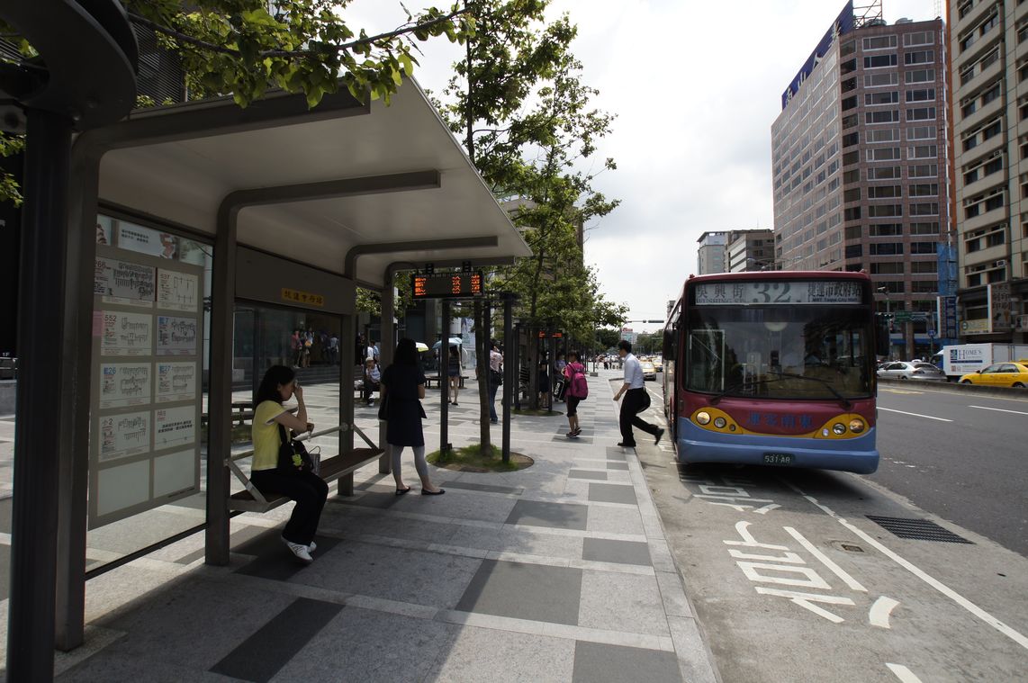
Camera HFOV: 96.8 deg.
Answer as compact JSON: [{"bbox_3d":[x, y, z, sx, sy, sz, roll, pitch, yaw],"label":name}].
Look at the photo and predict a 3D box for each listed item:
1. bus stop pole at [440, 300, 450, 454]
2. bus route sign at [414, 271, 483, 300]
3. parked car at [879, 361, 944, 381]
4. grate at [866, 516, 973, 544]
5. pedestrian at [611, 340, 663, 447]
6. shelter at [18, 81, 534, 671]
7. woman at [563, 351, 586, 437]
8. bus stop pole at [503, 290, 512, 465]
[{"bbox_3d":[-0.994,0.521,6.567,0.110,2.320,0.110,0,-2,11],"label":"bus stop pole"},{"bbox_3d":[-0.800,-0.683,5.650,0.896,0.315,0.140,0,-2,11],"label":"bus route sign"},{"bbox_3d":[24.046,1.929,27.973,1.760,1.450,4.500,0,-2,11],"label":"parked car"},{"bbox_3d":[3.804,1.795,4.320,0.555,0.050,0.613,0,-2,11],"label":"grate"},{"bbox_3d":[2.027,0.846,7.493,0.815,1.725,0.500,0,-2,11],"label":"pedestrian"},{"bbox_3d":[-1.054,0.240,3.896,1.965,2.697,3.625,0,-2,11],"label":"shelter"},{"bbox_3d":[1.121,0.962,8.480,0.430,1.566,0.430,-1,-2,26],"label":"woman"},{"bbox_3d":[-0.099,0.517,6.475,0.108,2.320,0.108,0,-2,11],"label":"bus stop pole"}]

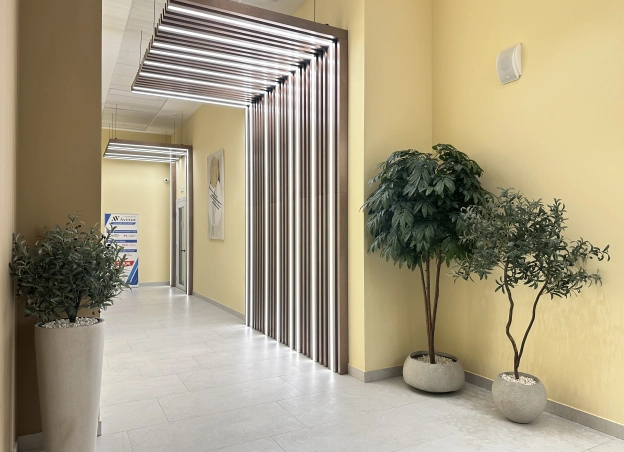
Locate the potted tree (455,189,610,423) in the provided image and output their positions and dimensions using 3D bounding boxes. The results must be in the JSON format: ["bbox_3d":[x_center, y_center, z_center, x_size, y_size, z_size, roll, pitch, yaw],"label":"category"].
[{"bbox_3d":[1.664,0.627,3.438,0.795,1.892,1.208,0,-1,-28],"label":"potted tree"}]

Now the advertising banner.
[{"bbox_3d":[-5.030,0.678,11.450,0.820,1.963,0.181,0,-1,-28],"label":"advertising banner"}]

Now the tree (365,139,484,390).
[{"bbox_3d":[1.101,0.301,4.090,1.168,2.134,0.986,0,-1,-28],"label":"tree"}]

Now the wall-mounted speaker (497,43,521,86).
[{"bbox_3d":[1.800,-1.480,3.953,0.120,0.333,0.181,0,-1,-28],"label":"wall-mounted speaker"}]

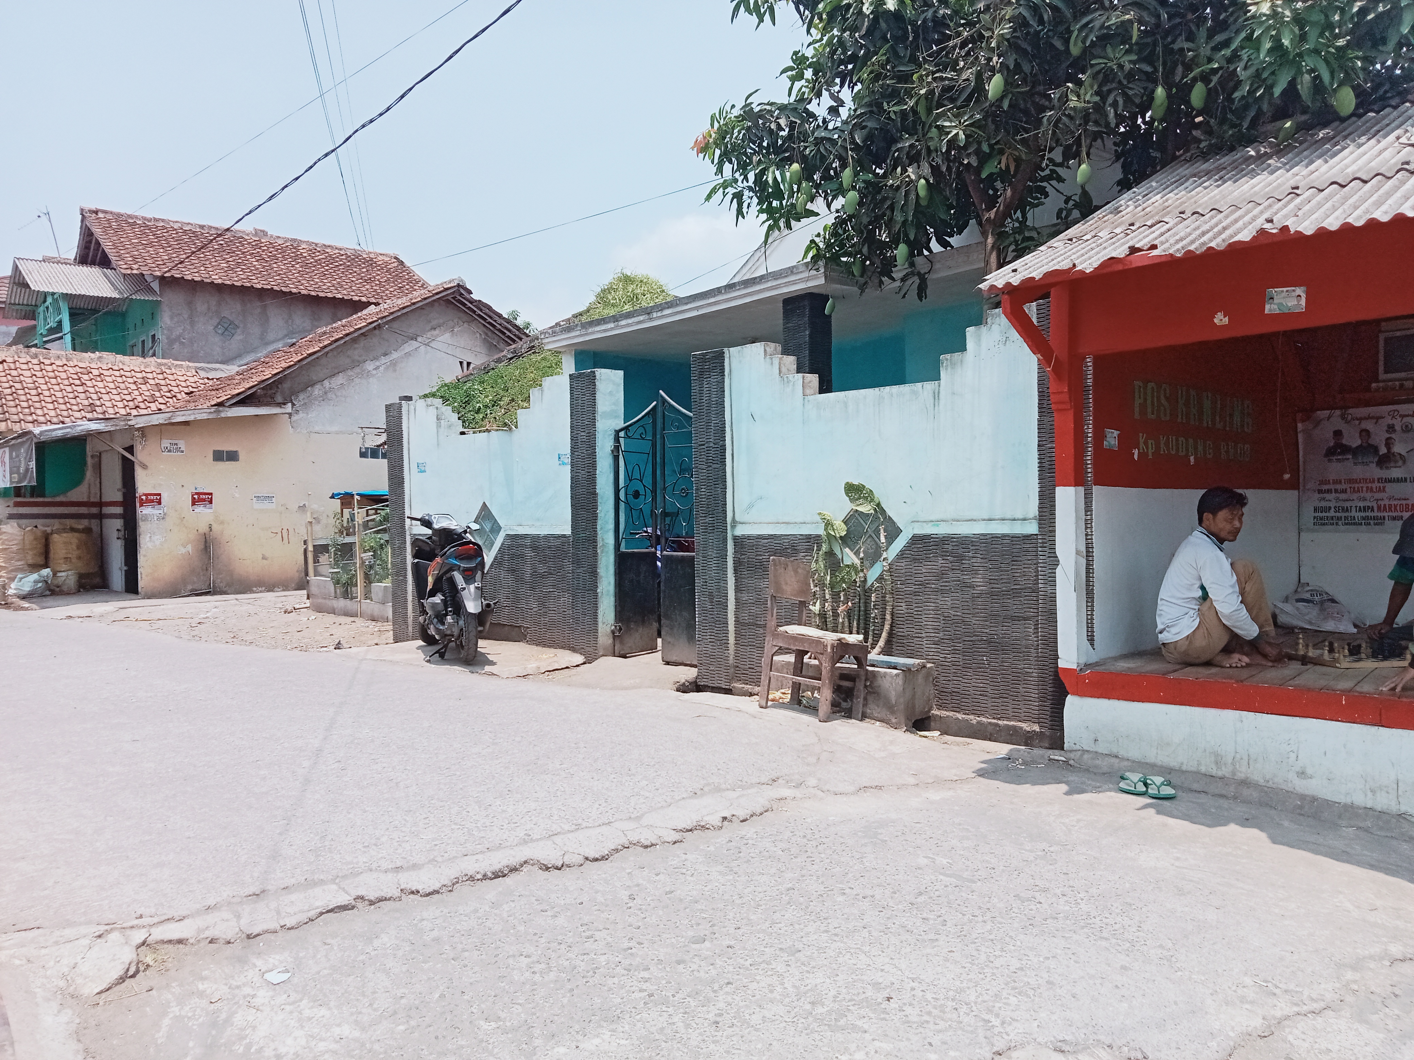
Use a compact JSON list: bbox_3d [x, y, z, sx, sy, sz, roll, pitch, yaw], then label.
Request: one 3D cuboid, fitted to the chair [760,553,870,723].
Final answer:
[{"bbox_3d":[0.597,0.600,6.260,0.460,0.830,0.410,6,-1,37],"label":"chair"}]

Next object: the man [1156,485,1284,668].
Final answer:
[{"bbox_3d":[2.335,0.212,5.200,0.600,0.820,0.500,-1,0,28],"label":"man"}]

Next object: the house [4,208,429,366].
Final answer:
[{"bbox_3d":[-12.350,-3.250,28.700,9.500,8.400,7.400,-1,0,-40],"label":"house"}]

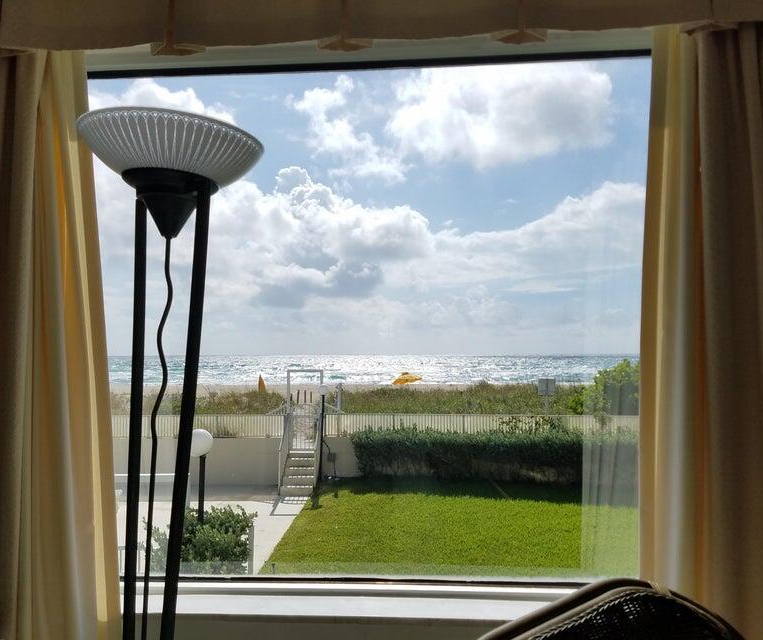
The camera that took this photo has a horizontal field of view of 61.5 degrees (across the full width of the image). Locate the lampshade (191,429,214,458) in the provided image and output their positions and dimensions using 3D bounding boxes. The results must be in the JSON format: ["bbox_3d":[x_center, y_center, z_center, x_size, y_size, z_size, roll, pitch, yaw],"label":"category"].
[{"bbox_3d":[-1.965,1.327,6.900,0.320,0.310,0.320,0,-3,0],"label":"lampshade"}]

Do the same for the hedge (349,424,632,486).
[{"bbox_3d":[3.200,3.630,17.400,8.000,1.400,1.200,0,-3,4],"label":"hedge"}]

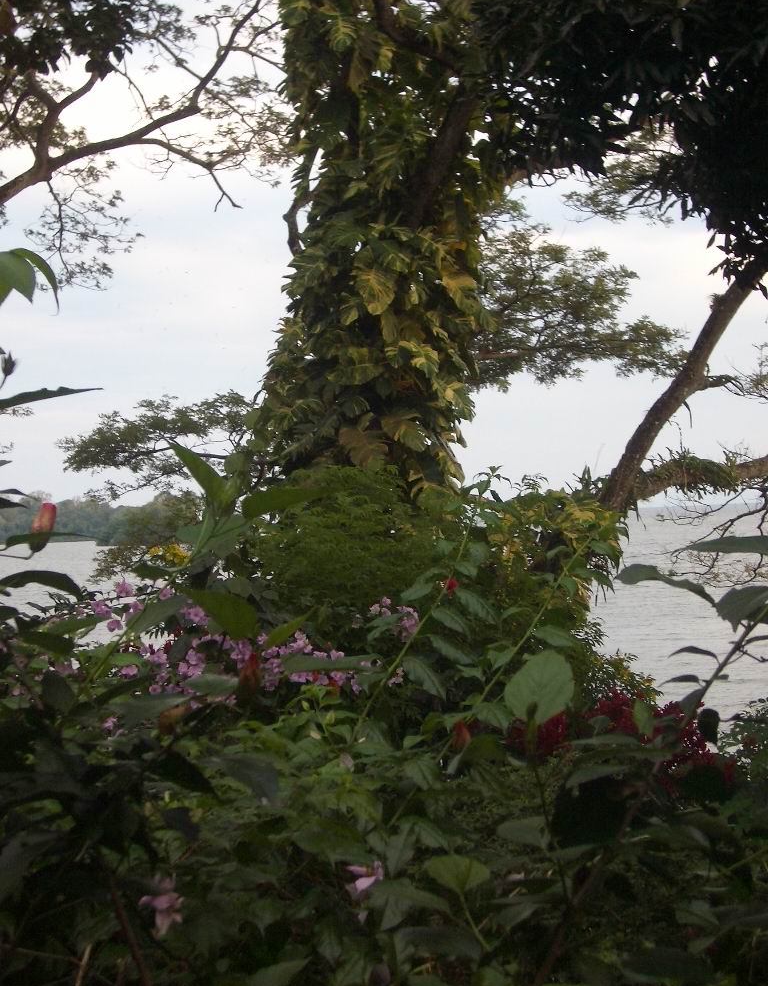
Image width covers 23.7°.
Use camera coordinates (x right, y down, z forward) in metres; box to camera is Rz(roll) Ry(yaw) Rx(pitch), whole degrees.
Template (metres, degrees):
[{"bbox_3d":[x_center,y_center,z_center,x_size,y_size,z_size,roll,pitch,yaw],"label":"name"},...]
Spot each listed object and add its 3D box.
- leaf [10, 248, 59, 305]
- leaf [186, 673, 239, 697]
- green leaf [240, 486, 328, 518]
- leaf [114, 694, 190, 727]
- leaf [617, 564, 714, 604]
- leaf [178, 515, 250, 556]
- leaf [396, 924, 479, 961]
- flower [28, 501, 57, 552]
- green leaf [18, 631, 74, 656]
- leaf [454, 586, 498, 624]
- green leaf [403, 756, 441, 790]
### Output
[{"bbox_3d":[-0.372,-0.228,1.950,0.022,0.082,0.038,-41,-6,6],"label":"leaf"},{"bbox_3d":[-0.193,0.215,2.050,0.064,0.013,0.042,-6,31,-17],"label":"leaf"},{"bbox_3d":[-0.108,0.009,2.000,0.100,0.015,0.045,-13,-30,-6],"label":"green leaf"},{"bbox_3d":[-0.246,0.231,1.950,0.090,0.016,0.046,-9,32,-15],"label":"leaf"},{"bbox_3d":[0.299,0.096,1.950,0.107,0.030,0.055,11,0,0],"label":"leaf"},{"bbox_3d":[-0.186,0.047,2.000,0.081,0.044,0.055,-2,-1,0],"label":"leaf"},{"bbox_3d":[0.061,0.516,2.100,0.100,0.020,0.050,17,35,12],"label":"leaf"},{"bbox_3d":[-0.354,0.035,1.900,0.020,0.052,0.019,18,0,0],"label":"flower"},{"bbox_3d":[-0.368,0.164,2.000,0.061,0.025,0.042,-2,-1,0],"label":"green leaf"},{"bbox_3d":[0.139,0.169,2.750,0.084,0.014,0.040,39,36,12],"label":"leaf"},{"bbox_3d":[0.059,0.419,2.750,0.050,0.070,0.016,-8,-38,-14],"label":"green leaf"}]

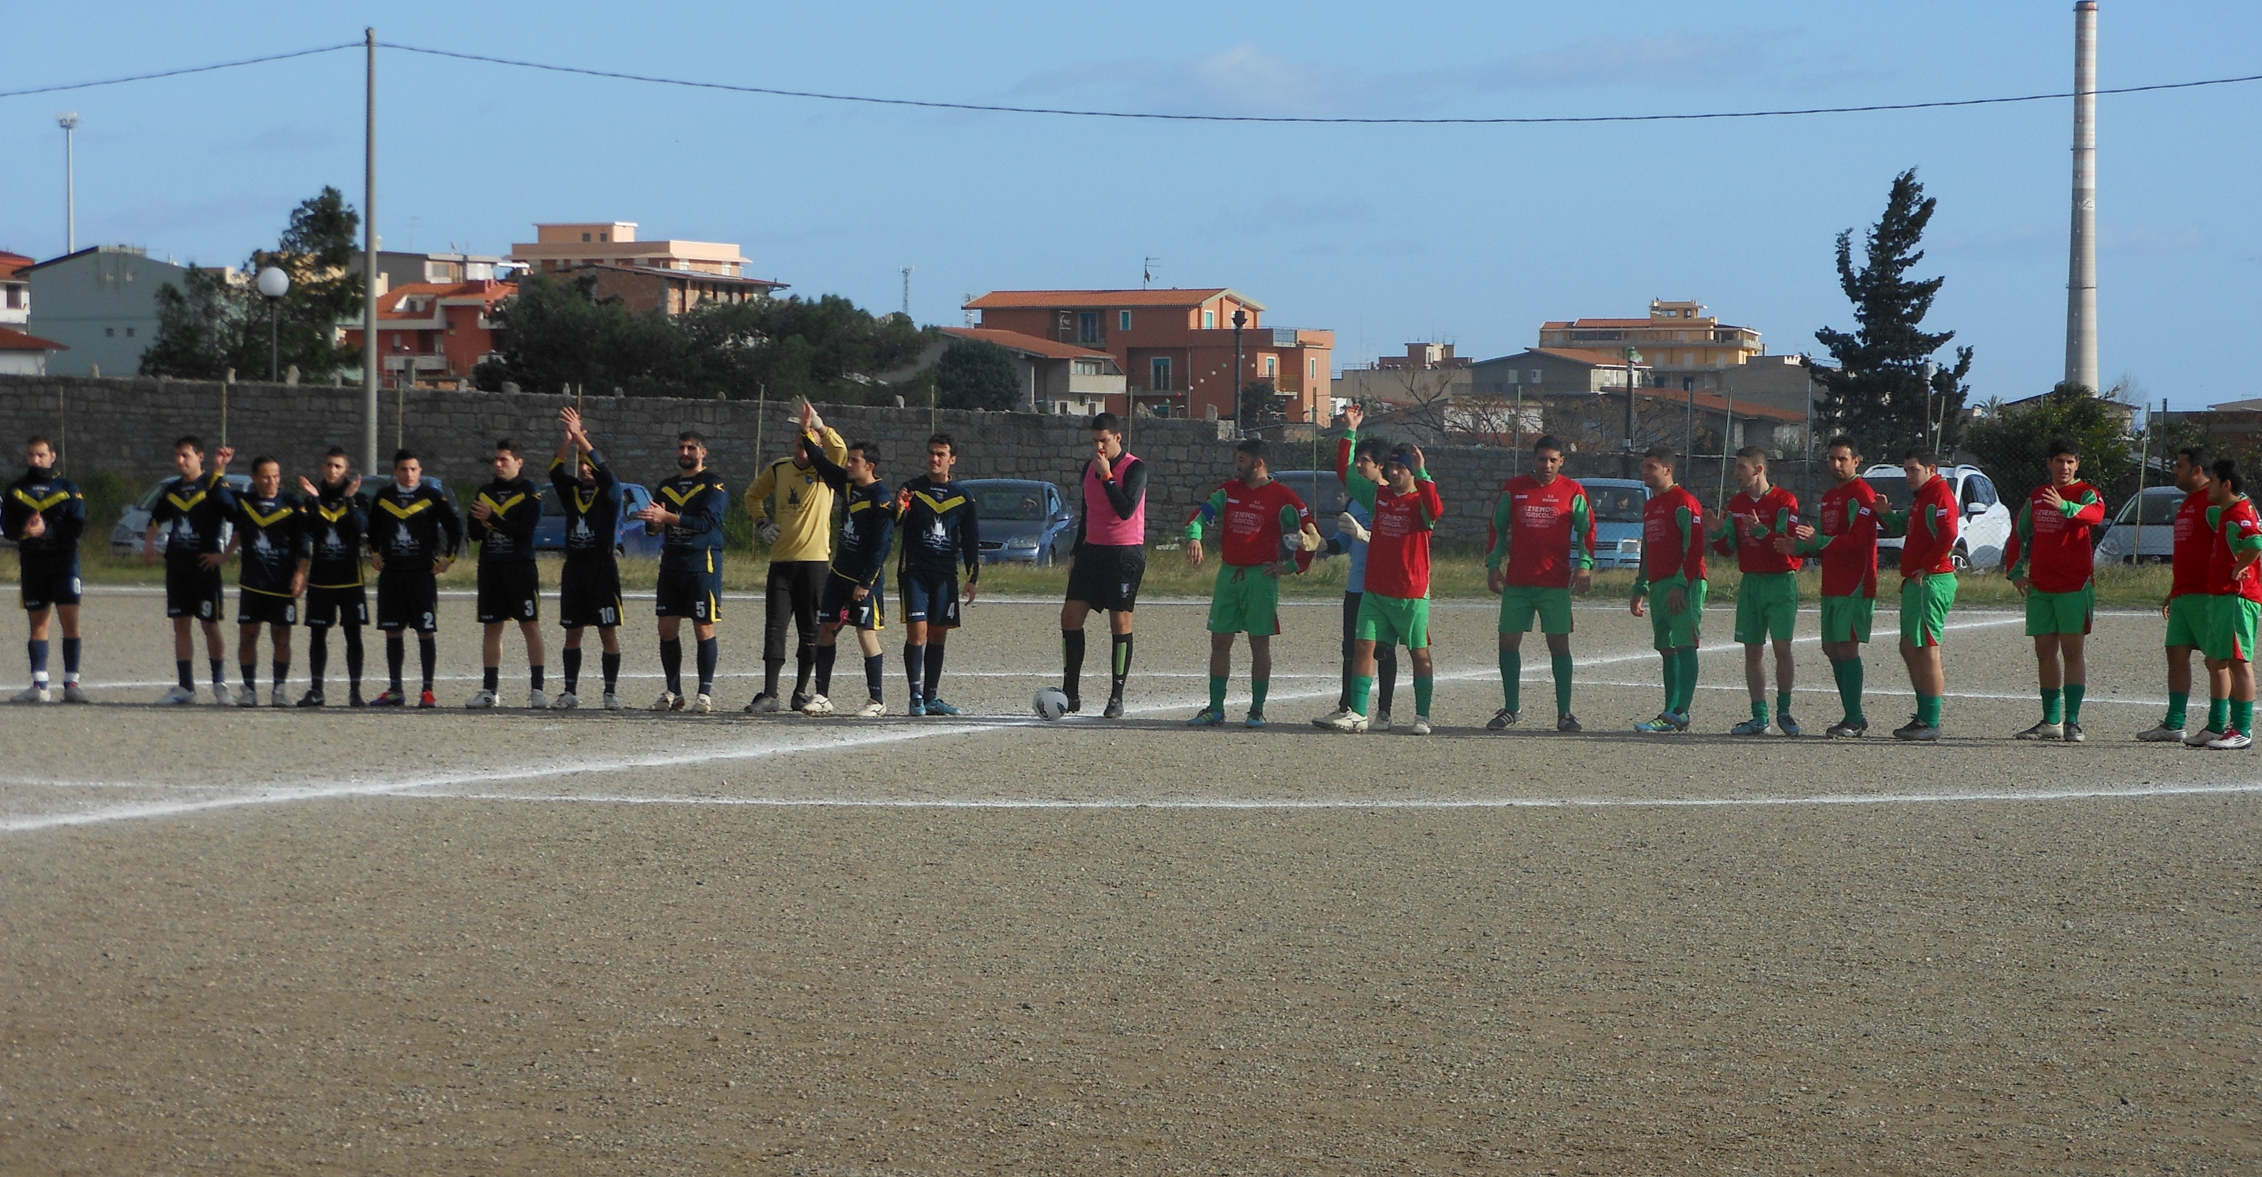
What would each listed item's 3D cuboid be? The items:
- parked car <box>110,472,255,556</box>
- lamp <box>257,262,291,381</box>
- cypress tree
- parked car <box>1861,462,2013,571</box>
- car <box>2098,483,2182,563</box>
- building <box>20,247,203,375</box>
[{"bbox_3d":[-13.722,-0.957,95.513,1.690,1.460,3.950,1,1,12],"label":"parked car"},{"bbox_3d":[-13.868,-2.927,103.542,0.520,4.600,0.520,0,1,0],"label":"lamp"},{"bbox_3d":[24.400,-7.780,205.000,4.800,11.300,4.800,0,1,0],"label":"cypress tree"},{"bbox_3d":[10.458,-0.815,85.515,1.820,1.650,4.350,1,1,19],"label":"parked car"},{"bbox_3d":[12.420,-0.475,75.400,1.720,1.450,4.000,1,1,14],"label":"car"},{"bbox_3d":[-59.800,-14.850,375.000,10.400,10.100,11.000,0,1,-3],"label":"building"}]

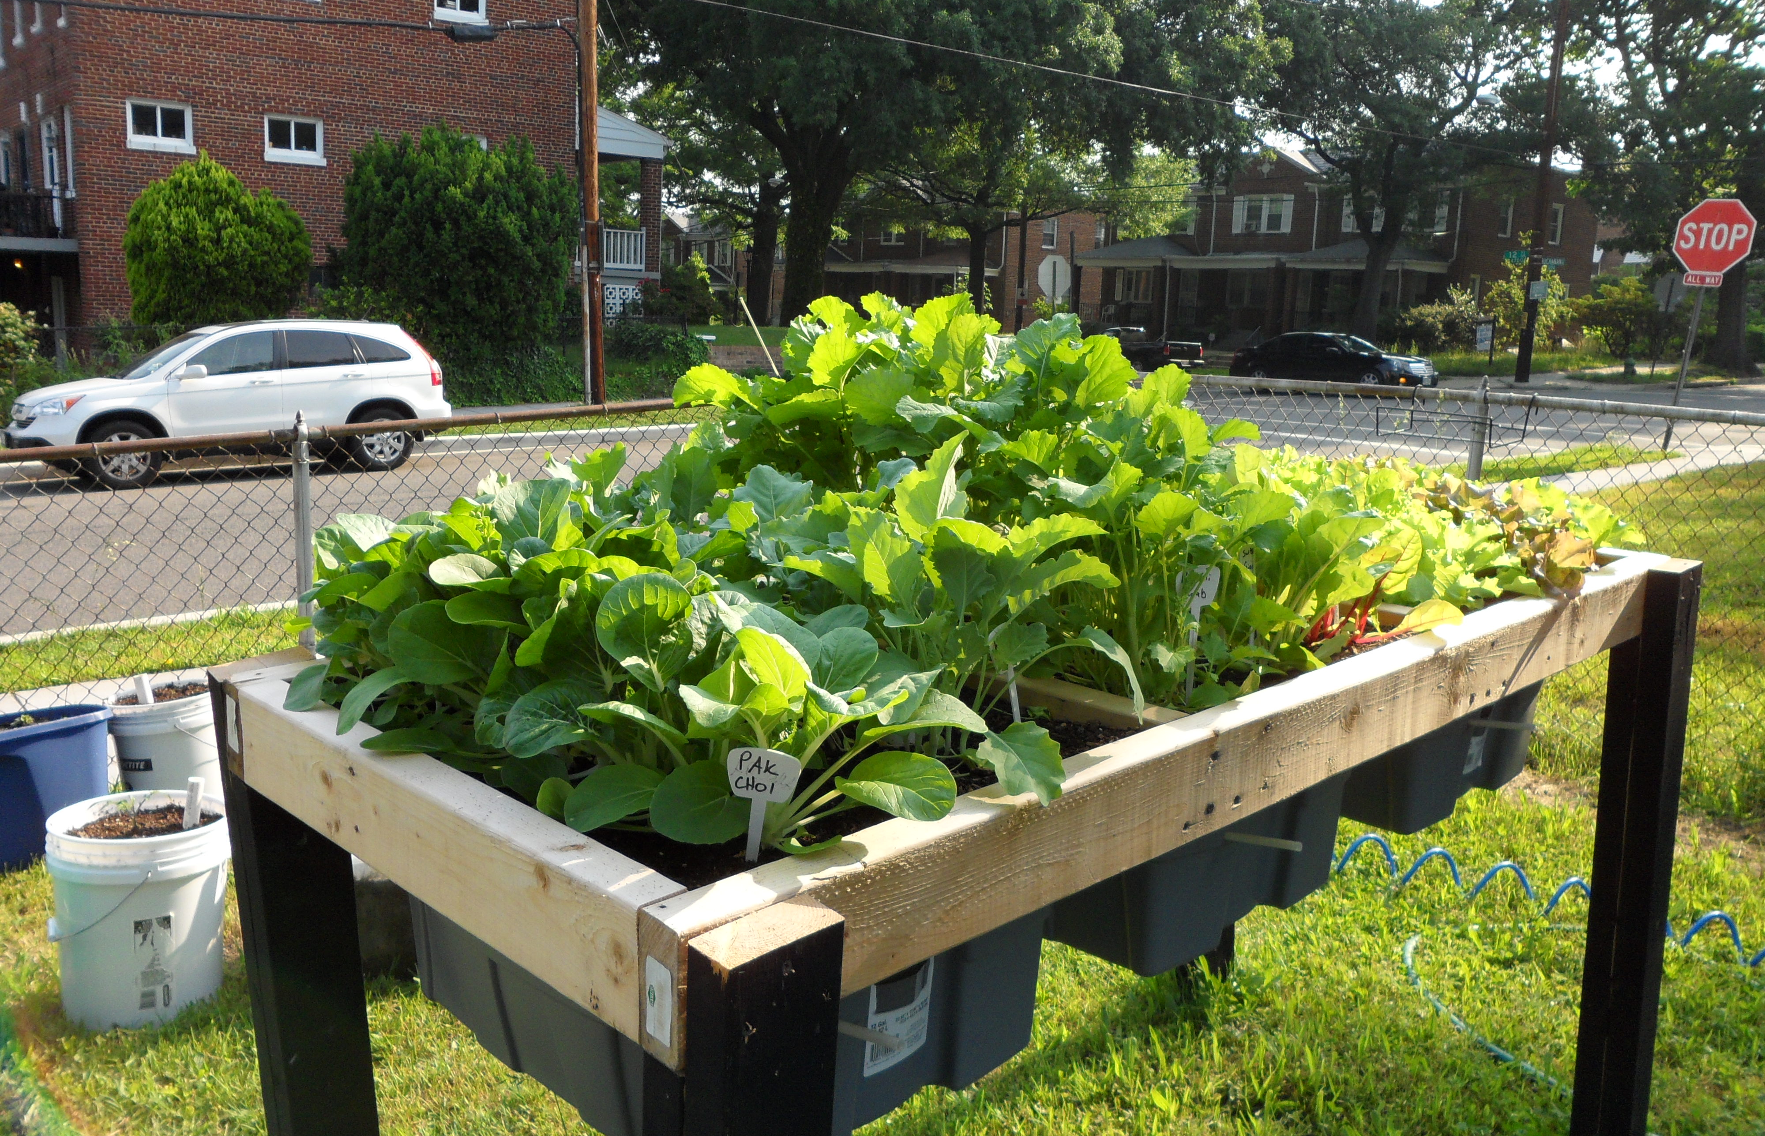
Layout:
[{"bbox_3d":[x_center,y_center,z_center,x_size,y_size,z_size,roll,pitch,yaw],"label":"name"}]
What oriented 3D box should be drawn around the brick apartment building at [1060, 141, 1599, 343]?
[{"bbox_3d":[18.455,-13.328,58.469,13.000,8.200,17.200,-5,13,-38],"label":"brick apartment building"}]

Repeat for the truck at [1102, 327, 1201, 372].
[{"bbox_3d":[8.047,-7.138,45.766,1.950,1.800,5.300,-6,11,-38],"label":"truck"}]

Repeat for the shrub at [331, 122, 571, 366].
[{"bbox_3d":[-7.446,-5.695,24.057,4.000,4.000,3.600,-5,13,-38],"label":"shrub"}]

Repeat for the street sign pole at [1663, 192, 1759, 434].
[{"bbox_3d":[10.033,-2.954,17.035,0.100,3.090,0.880,-5,17,-38],"label":"street sign pole"}]

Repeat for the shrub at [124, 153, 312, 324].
[{"bbox_3d":[-10.742,-5.115,22.088,2.750,3.050,2.600,-5,13,-38],"label":"shrub"}]

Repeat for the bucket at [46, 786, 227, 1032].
[{"bbox_3d":[-1.402,0.645,2.612,0.305,0.368,0.305,-4,11,-38],"label":"bucket"}]

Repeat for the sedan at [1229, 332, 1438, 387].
[{"bbox_3d":[10.500,-4.772,32.182,1.810,1.450,4.850,-6,12,-40],"label":"sedan"}]

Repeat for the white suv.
[{"bbox_3d":[-7.147,-1.912,15.304,4.530,1.680,1.820,-8,15,-38],"label":"white suv"}]

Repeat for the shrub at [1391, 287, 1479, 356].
[{"bbox_3d":[17.715,-7.814,44.186,2.400,2.300,2.700,-5,13,-38],"label":"shrub"}]

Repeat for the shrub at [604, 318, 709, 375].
[{"bbox_3d":[-3.995,-3.884,24.342,1.750,1.150,1.300,-5,13,-38],"label":"shrub"}]

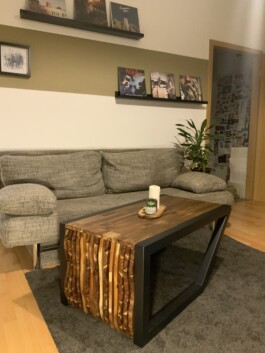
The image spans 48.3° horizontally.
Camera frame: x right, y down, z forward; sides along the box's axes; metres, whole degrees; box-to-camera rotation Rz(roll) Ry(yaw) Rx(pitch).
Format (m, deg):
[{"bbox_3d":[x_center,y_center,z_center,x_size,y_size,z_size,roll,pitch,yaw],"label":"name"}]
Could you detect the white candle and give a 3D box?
[{"bbox_3d":[0.133,0.129,1.781,0.066,0.133,0.066,0,8,0],"label":"white candle"}]

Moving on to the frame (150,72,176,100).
[{"bbox_3d":[0.348,-0.992,3.256,0.310,0.305,0.014,-4,-4,-29],"label":"frame"}]

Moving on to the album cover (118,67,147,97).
[{"bbox_3d":[0.003,-0.968,3.068,0.310,0.305,0.014,-4,-4,-29],"label":"album cover"}]

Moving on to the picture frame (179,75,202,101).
[{"bbox_3d":[0.686,-1.015,3.442,0.310,0.305,0.014,-4,-4,-29],"label":"picture frame"}]

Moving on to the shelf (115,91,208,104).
[{"bbox_3d":[0.361,-0.867,3.260,1.160,0.070,0.120,-4,9,-29],"label":"shelf"}]

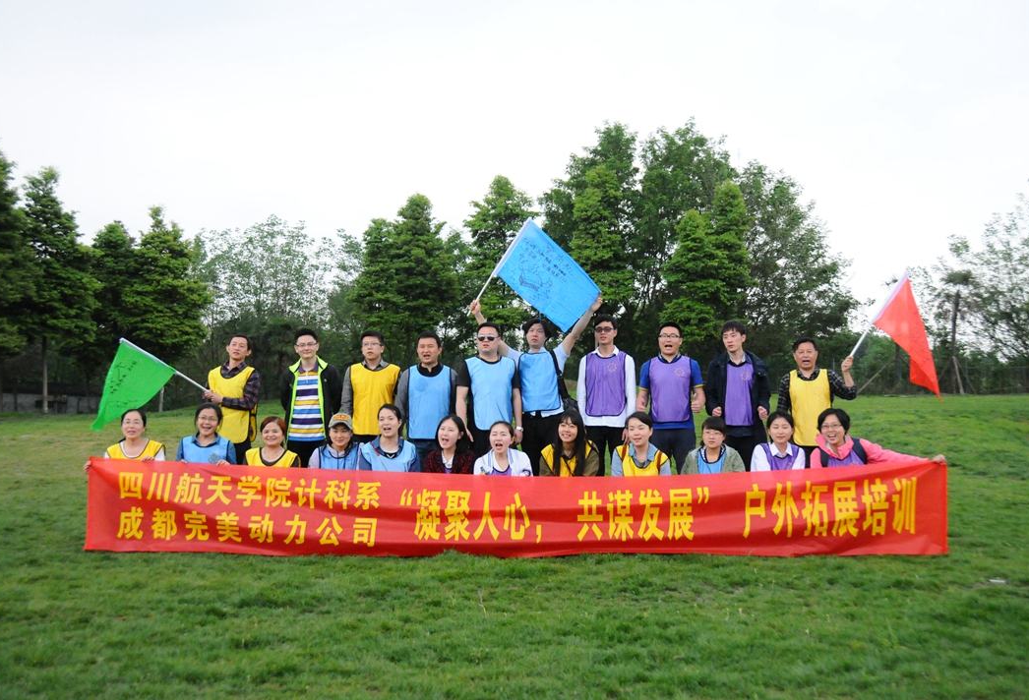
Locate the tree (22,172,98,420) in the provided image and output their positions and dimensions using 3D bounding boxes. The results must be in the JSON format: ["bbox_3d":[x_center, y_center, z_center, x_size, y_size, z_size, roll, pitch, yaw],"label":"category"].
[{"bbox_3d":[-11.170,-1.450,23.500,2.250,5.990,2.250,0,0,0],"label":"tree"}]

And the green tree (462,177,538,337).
[{"bbox_3d":[-0.290,-1.580,25.000,2.140,5.880,2.140,0,0,0],"label":"green tree"}]

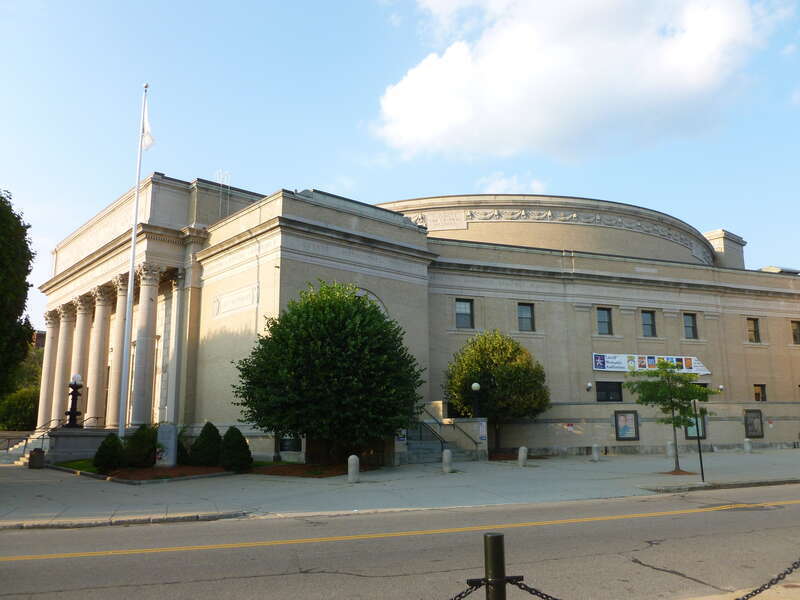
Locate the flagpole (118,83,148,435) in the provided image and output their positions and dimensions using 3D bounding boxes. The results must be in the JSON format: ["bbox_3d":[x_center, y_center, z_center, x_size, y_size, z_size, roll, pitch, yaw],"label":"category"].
[{"bbox_3d":[-10.590,-1.408,25.787,0.260,15.800,0.260,-1,-11,0],"label":"flagpole"}]

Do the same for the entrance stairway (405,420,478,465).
[{"bbox_3d":[0.992,7.462,33.982,4.600,2.100,3.500,8,-14,-37],"label":"entrance stairway"}]

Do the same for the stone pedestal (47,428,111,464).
[{"bbox_3d":[-14.184,6.638,29.386,2.887,1.547,1.155,9,-15,-41],"label":"stone pedestal"}]

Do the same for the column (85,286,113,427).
[{"bbox_3d":[-16.300,3.115,35.098,0.980,7.630,0.980,9,-15,-41],"label":"column"}]

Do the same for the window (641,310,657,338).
[{"bbox_3d":[14.852,1.473,38.613,1.081,1.583,0.200,4,-12,-20],"label":"window"}]

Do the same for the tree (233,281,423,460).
[{"bbox_3d":[-3.067,3.038,27.352,8.036,7.933,8.036,-1,-12,0],"label":"tree"}]

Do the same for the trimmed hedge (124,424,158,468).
[{"bbox_3d":[-11.313,6.406,28.322,1.489,1.880,1.489,3,-12,-20],"label":"trimmed hedge"}]

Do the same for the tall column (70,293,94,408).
[{"bbox_3d":[-19.934,3.831,40.326,1.165,8.219,1.165,9,-15,-41],"label":"tall column"}]

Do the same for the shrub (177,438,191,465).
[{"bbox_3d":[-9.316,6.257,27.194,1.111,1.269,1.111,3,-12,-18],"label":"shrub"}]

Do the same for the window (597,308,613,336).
[{"bbox_3d":[11.913,1.278,37.751,0.997,1.527,0.200,4,-12,-21],"label":"window"}]

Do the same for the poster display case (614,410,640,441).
[{"bbox_3d":[14.478,8.033,41.254,1.790,1.876,0.150,4,-12,-21],"label":"poster display case"}]

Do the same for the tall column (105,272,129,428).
[{"bbox_3d":[-15.087,2.743,35.004,1.165,8.219,1.165,9,-15,-41],"label":"tall column"}]

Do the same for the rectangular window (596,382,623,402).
[{"bbox_3d":[11.872,5.239,36.726,1.787,1.100,0.200,4,-12,-20],"label":"rectangular window"}]

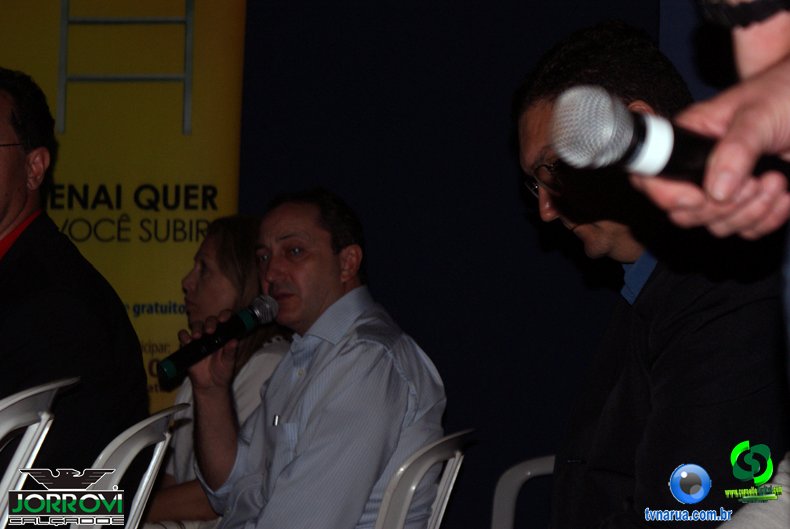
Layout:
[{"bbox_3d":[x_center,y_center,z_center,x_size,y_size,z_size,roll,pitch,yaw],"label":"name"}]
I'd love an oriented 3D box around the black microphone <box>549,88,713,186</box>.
[{"bbox_3d":[0.210,-0.065,1.477,0.248,0.051,0.051,13,-17,-16],"label":"black microphone"}]

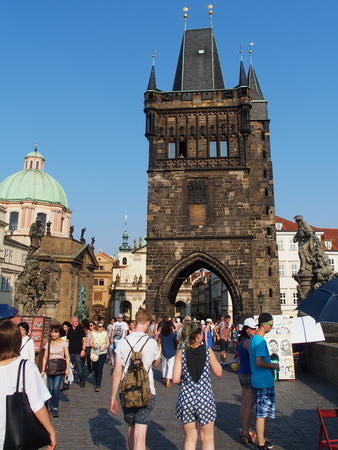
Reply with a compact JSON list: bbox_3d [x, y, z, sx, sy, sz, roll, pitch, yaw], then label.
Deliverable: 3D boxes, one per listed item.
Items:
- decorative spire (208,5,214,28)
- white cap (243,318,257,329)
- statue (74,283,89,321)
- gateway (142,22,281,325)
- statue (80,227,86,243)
[{"bbox_3d":[6.581,-32.300,56.392,0.850,4.393,0.850,-1,-13,5],"label":"decorative spire"},{"bbox_3d":[1.203,1.453,5.361,0.240,0.145,0.170,12,-15,-7],"label":"white cap"},{"bbox_3d":[-13.800,12.301,56.681,2.100,6.484,2.100,-11,-17,39],"label":"statue"},{"bbox_3d":[5.759,-8.565,51.200,15.909,44.513,10.500,-1,-13,5],"label":"gateway"},{"bbox_3d":[-15.810,1.777,67.344,0.950,2.962,1.000,-5,-14,20],"label":"statue"}]

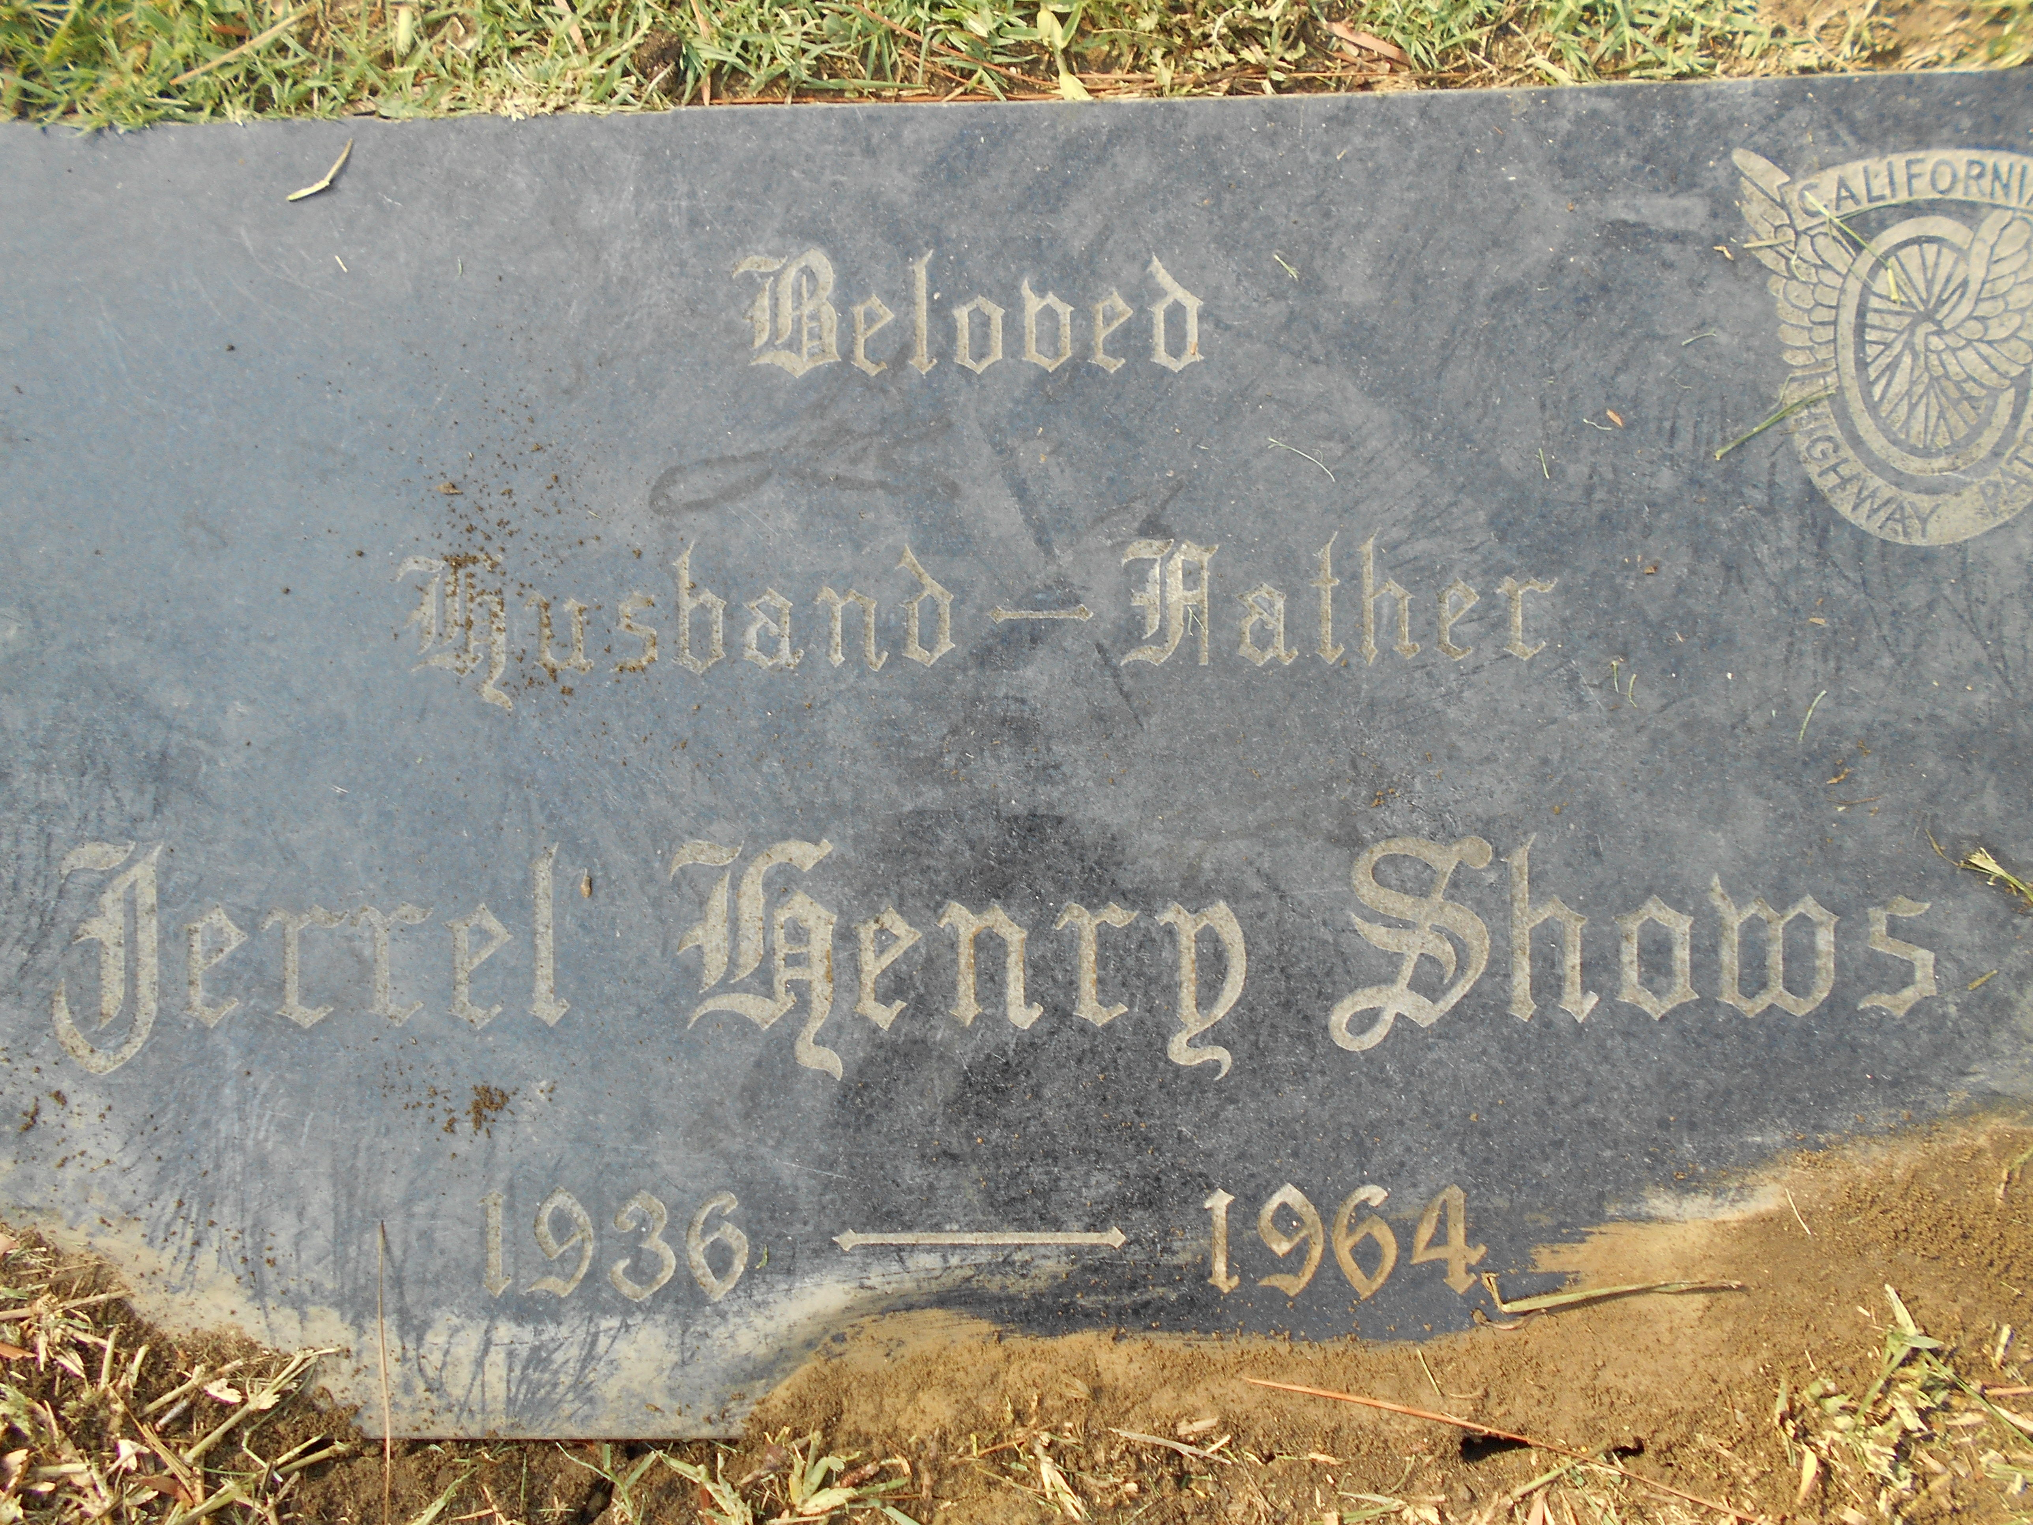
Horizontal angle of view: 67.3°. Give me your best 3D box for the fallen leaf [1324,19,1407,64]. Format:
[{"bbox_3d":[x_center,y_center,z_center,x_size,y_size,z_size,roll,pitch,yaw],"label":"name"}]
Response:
[{"bbox_3d":[0.081,-0.165,0.351,0.022,0.003,0.004,27,90,2],"label":"fallen leaf"}]

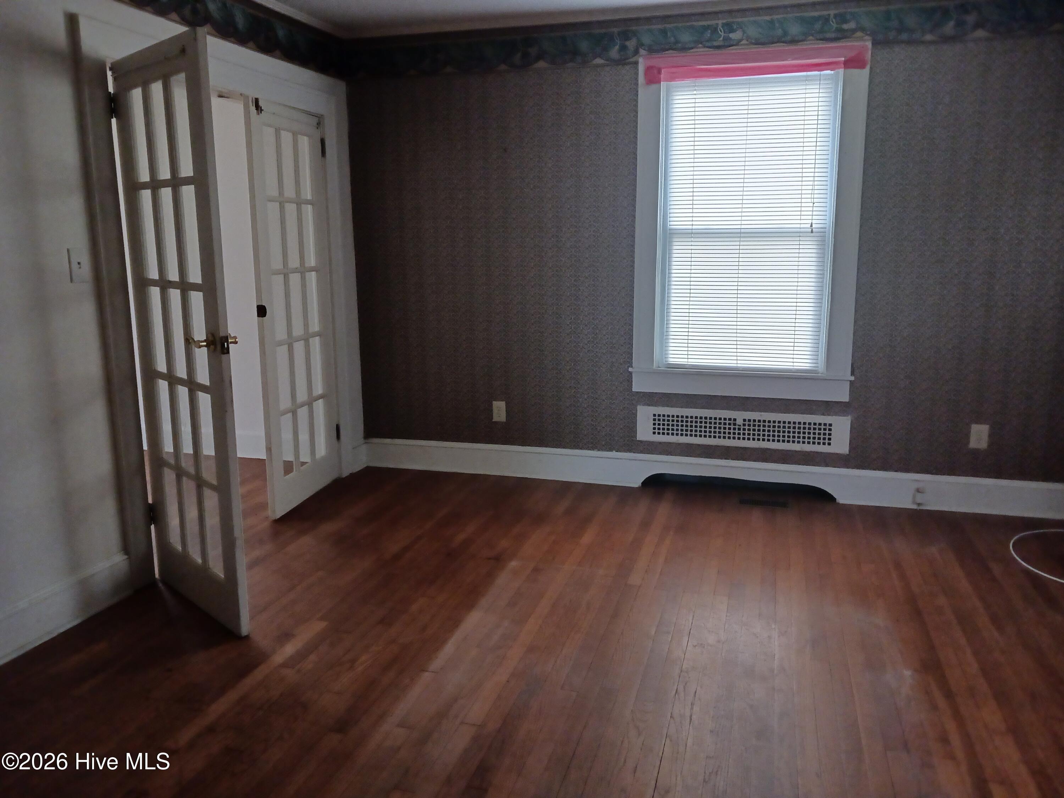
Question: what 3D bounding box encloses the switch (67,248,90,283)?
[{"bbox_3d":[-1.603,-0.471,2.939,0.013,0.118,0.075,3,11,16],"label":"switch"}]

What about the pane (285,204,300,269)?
[{"bbox_3d":[-1.214,-0.823,4.185,0.015,0.315,0.127,2,11,12],"label":"pane"}]

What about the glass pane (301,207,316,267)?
[{"bbox_3d":[-1.177,-0.854,4.353,0.015,0.315,0.127,2,11,12],"label":"glass pane"}]

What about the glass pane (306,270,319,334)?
[{"bbox_3d":[-1.175,-0.515,4.417,0.015,0.316,0.127,2,11,12],"label":"glass pane"}]

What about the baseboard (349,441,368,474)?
[{"bbox_3d":[-1.048,0.341,4.989,0.020,0.174,0.187,3,11,16],"label":"baseboard"}]

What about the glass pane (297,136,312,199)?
[{"bbox_3d":[-1.179,-1.194,4.289,0.015,0.313,0.127,2,11,12],"label":"glass pane"}]

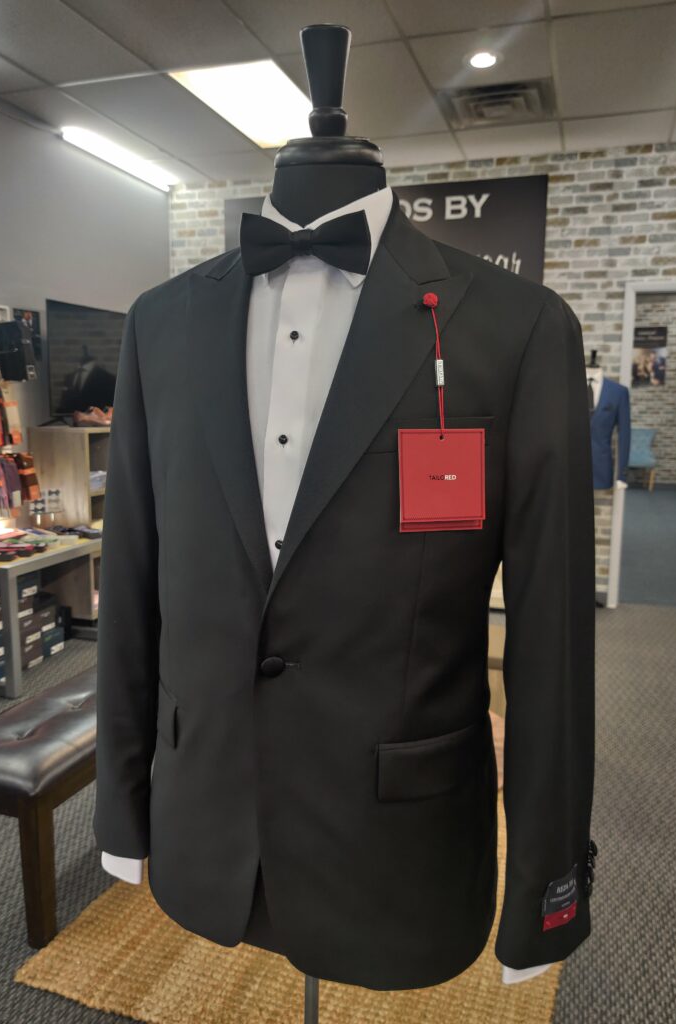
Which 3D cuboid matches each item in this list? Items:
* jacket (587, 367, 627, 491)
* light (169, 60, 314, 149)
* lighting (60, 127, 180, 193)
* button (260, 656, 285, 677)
[{"bbox_3d":[1.578,-0.513,5.005,0.480,0.710,0.280,3,8,17],"label":"jacket"},{"bbox_3d":[-0.370,-2.222,4.382,0.600,0.060,1.200,3,8,17],"label":"light"},{"bbox_3d":[-1.388,-2.305,5.292,0.120,0.075,1.220,3,8,17],"label":"lighting"},{"bbox_3d":[-0.061,0.145,0.743,0.021,0.019,0.008,3,8,17],"label":"button"}]

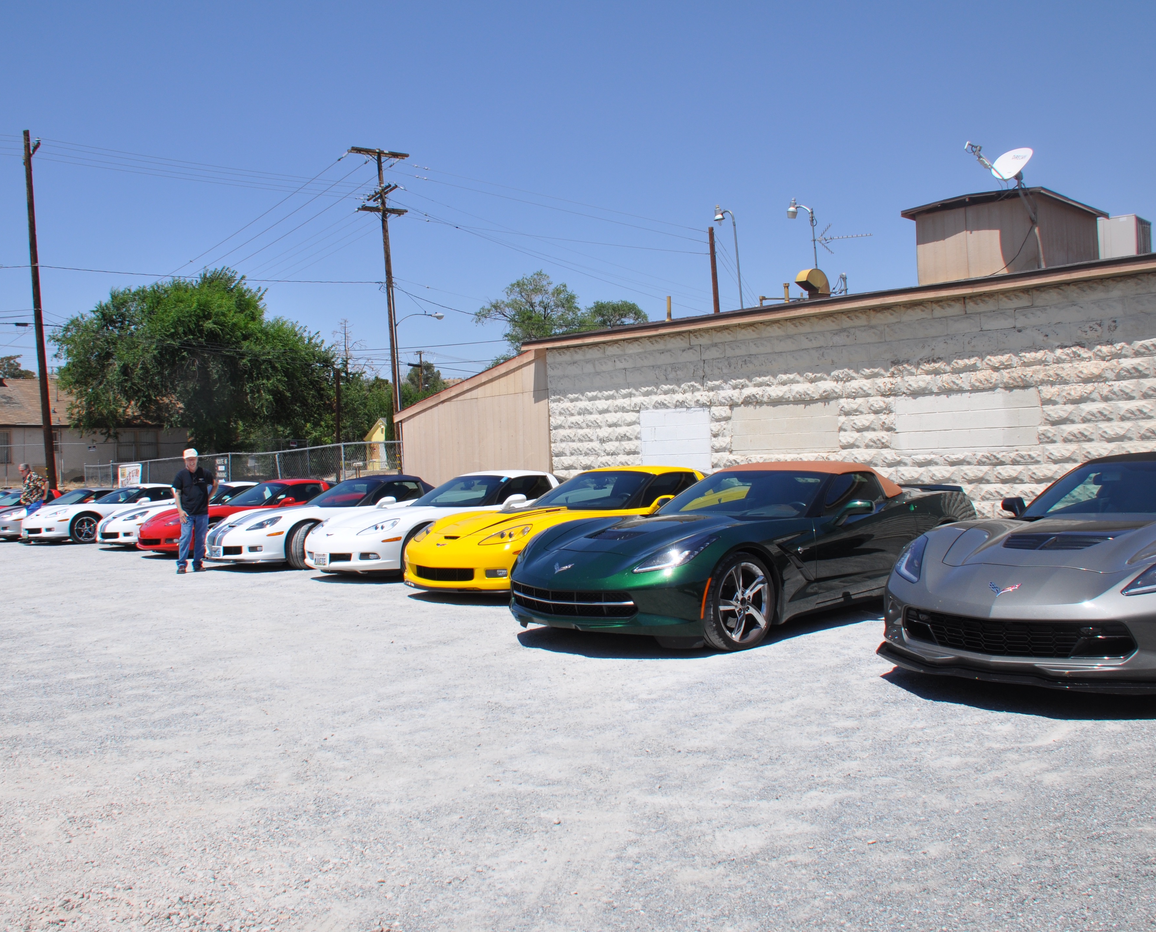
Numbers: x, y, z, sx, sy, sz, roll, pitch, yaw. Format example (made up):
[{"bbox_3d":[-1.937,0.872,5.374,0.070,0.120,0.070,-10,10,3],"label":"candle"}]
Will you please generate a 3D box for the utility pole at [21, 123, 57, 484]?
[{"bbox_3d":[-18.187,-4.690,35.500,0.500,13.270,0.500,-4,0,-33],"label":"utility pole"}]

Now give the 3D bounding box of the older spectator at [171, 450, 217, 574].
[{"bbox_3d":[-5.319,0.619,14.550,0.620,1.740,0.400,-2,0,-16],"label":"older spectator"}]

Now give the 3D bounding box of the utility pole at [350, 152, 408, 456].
[{"bbox_3d":[-7.661,-5.750,43.000,2.600,14.544,2.200,-4,0,-32],"label":"utility pole"}]

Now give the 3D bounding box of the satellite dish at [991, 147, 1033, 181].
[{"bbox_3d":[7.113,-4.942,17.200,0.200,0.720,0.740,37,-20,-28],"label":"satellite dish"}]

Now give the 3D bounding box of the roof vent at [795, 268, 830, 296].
[{"bbox_3d":[3.214,-2.501,14.400,0.420,0.420,0.330,-2,0,-33],"label":"roof vent"}]

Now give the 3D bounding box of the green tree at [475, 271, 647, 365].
[{"bbox_3d":[-0.963,-3.539,45.007,7.800,9.592,7.000,-2,0,-1],"label":"green tree"}]

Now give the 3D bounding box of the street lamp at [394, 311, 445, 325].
[{"bbox_3d":[-6.758,-6.313,45.000,2.200,0.620,0.300,-3,1,-36],"label":"street lamp"}]

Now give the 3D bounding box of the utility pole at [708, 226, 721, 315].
[{"bbox_3d":[5.371,-4.032,40.000,0.270,10.102,0.270,-3,0,8],"label":"utility pole"}]

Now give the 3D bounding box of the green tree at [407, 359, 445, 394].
[{"bbox_3d":[-11.736,-3.360,82.007,4.800,9.964,4.800,-2,0,-8],"label":"green tree"}]

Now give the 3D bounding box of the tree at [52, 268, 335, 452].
[{"bbox_3d":[-14.539,-3.317,40.000,9.800,7.700,8.800,-3,1,-16],"label":"tree"}]

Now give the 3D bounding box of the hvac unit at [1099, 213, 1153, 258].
[{"bbox_3d":[10.212,-4.092,20.038,1.100,1.050,0.950,-2,1,44],"label":"hvac unit"}]

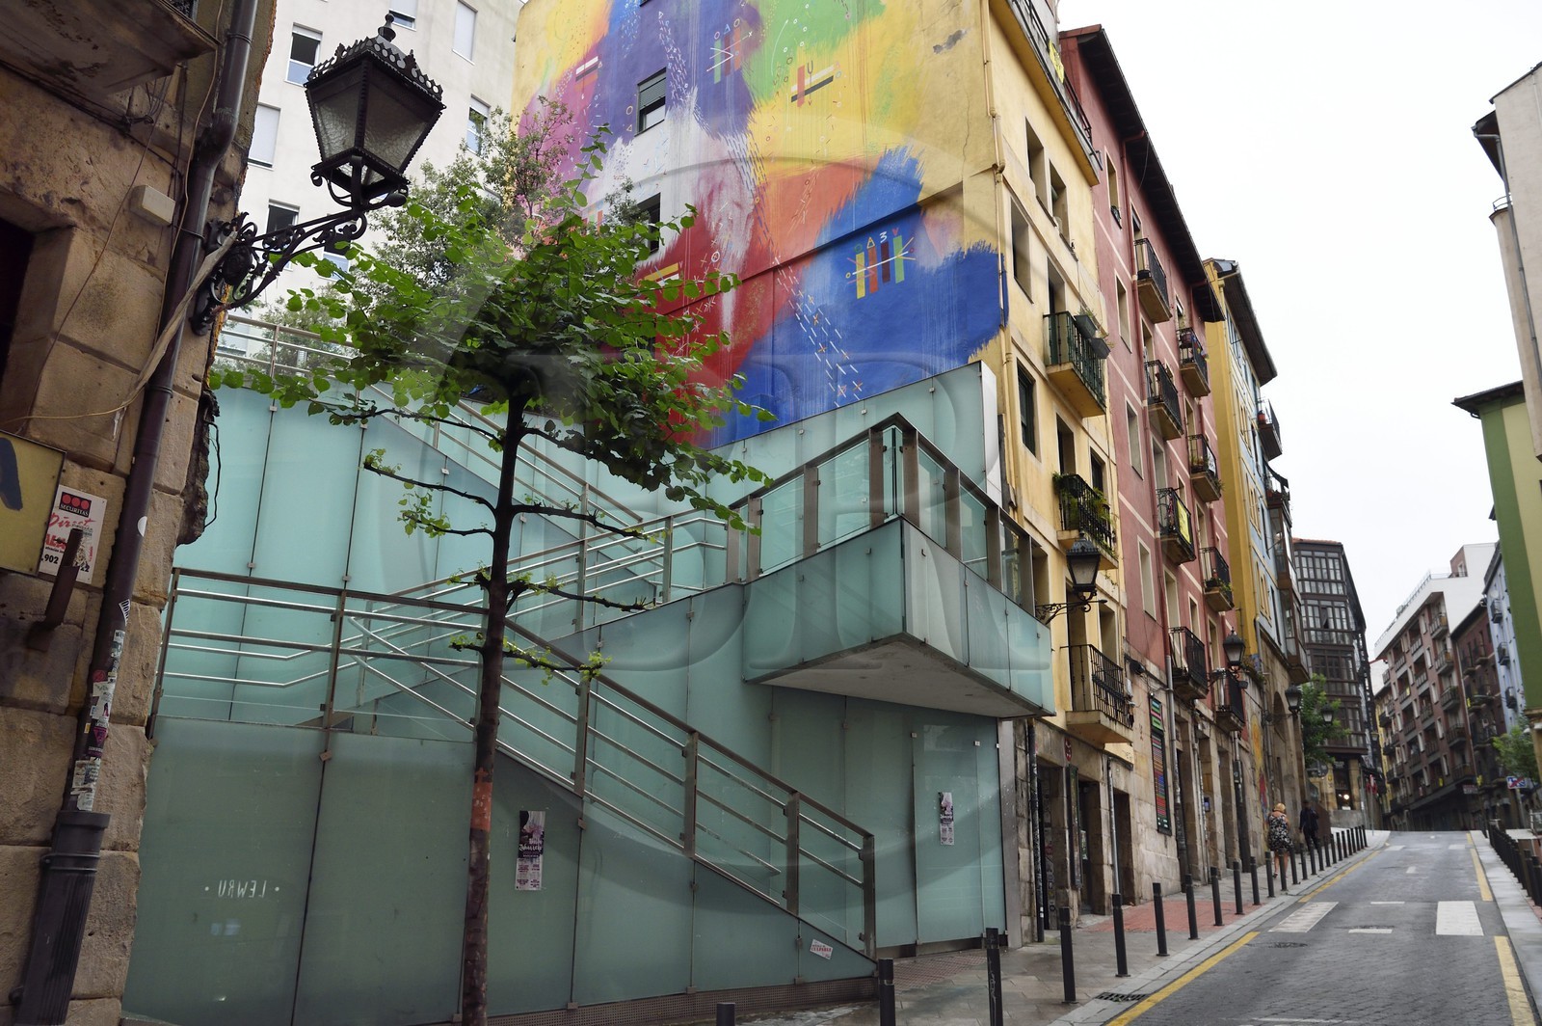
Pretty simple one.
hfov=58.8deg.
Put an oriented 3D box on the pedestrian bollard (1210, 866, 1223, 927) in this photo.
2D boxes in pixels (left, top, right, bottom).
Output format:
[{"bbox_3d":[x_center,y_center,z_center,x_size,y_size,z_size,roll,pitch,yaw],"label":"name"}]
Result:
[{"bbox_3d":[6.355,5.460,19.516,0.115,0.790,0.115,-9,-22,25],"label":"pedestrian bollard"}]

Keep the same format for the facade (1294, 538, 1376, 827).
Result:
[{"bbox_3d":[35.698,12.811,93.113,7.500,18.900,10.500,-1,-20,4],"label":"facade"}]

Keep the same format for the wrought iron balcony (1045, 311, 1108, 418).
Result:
[{"bbox_3d":[5.498,-2.670,24.645,0.450,1.020,2.190,-9,-21,27],"label":"wrought iron balcony"}]

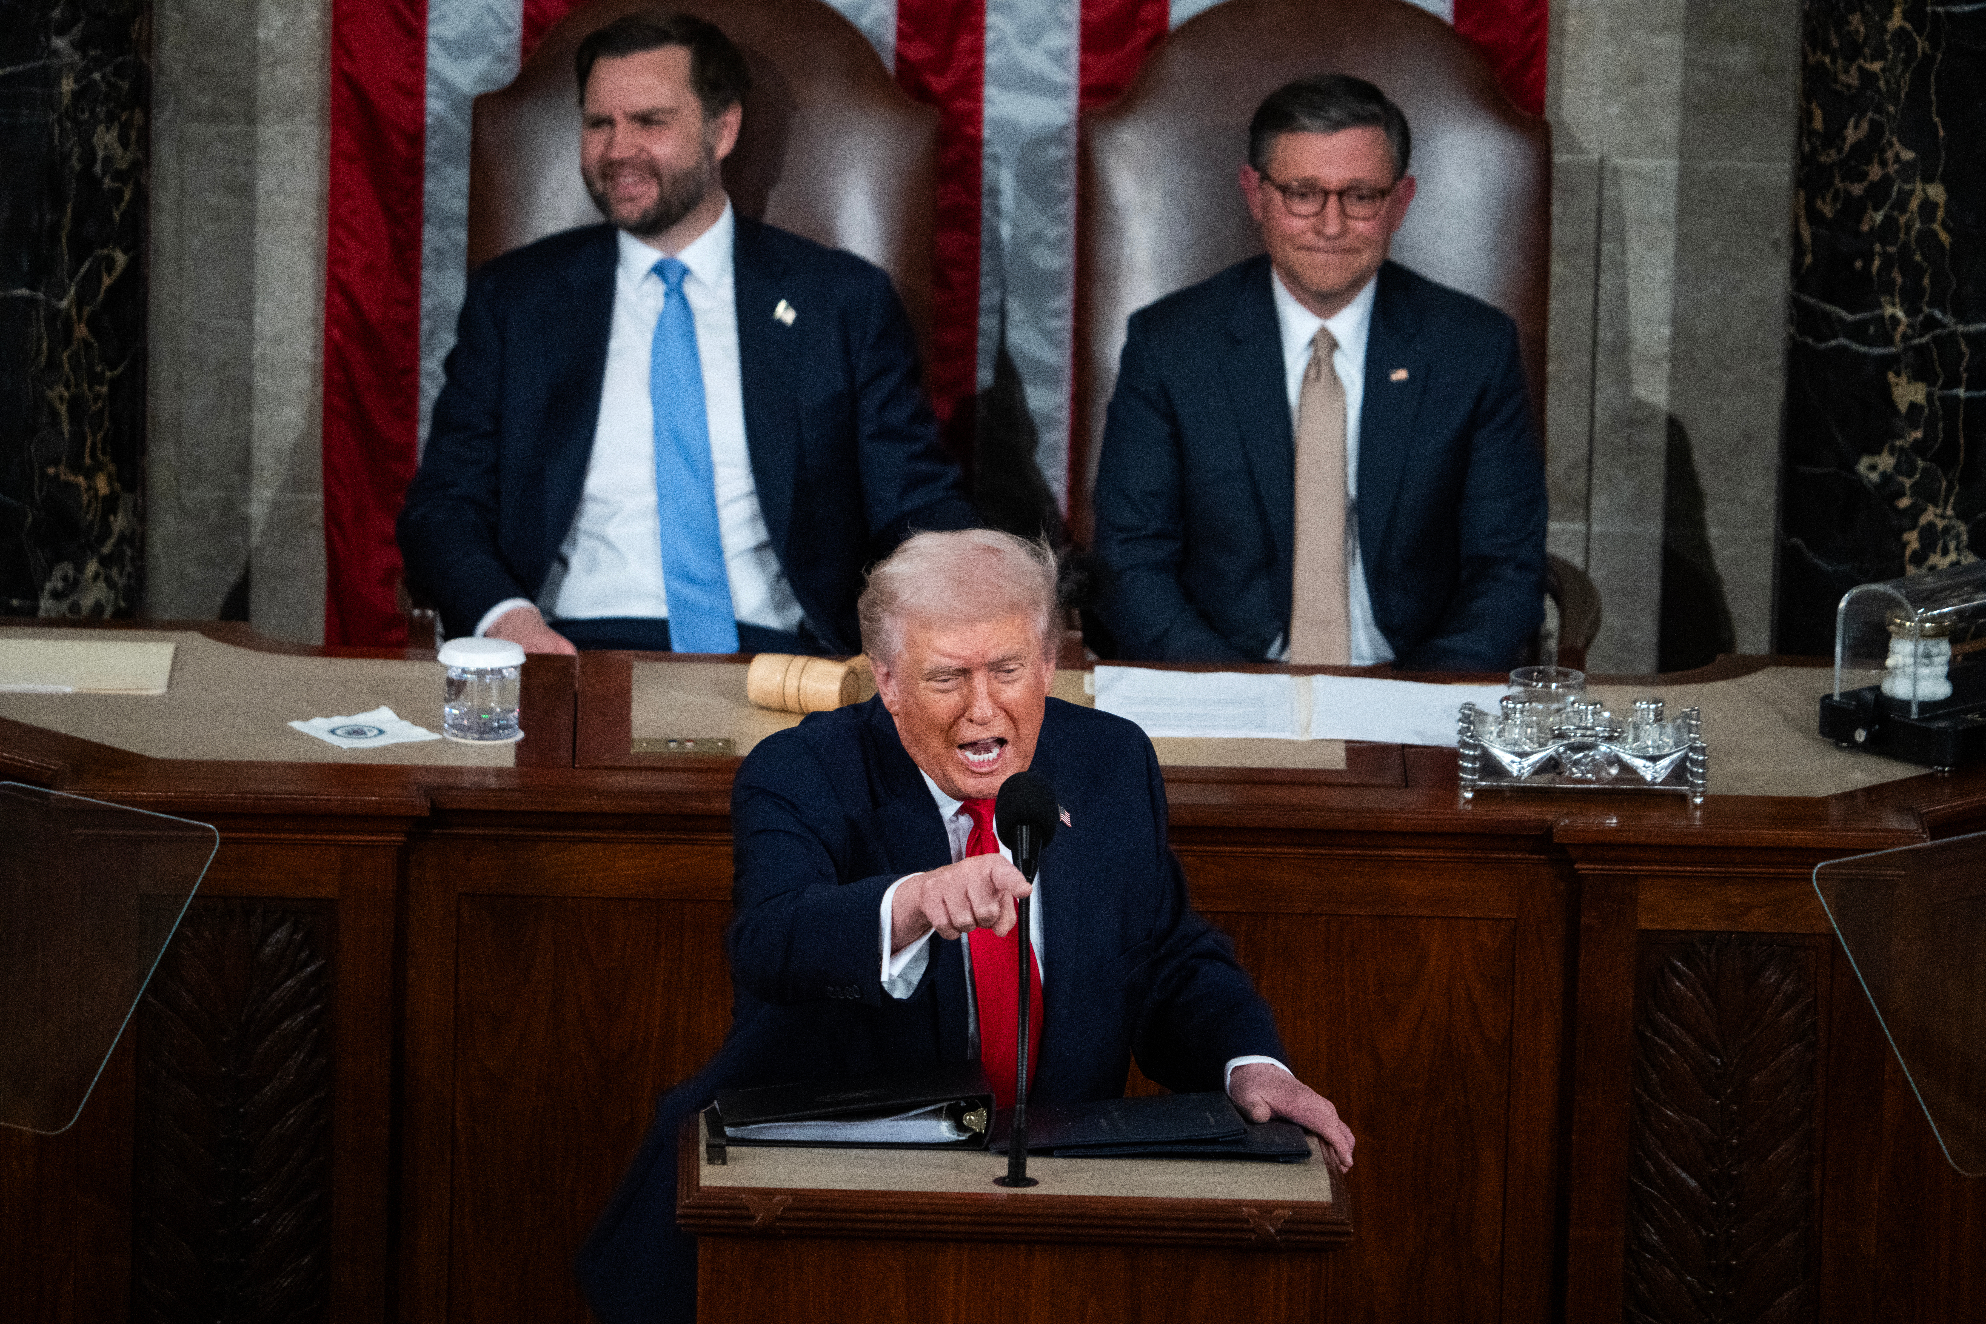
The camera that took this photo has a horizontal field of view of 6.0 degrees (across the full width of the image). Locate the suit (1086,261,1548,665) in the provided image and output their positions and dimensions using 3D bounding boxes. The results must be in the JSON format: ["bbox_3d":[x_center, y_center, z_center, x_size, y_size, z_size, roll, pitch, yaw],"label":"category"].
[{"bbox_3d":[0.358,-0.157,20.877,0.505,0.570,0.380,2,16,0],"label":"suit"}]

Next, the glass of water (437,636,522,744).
[{"bbox_3d":[-0.546,0.029,20.347,0.094,0.093,0.094,2,16,0],"label":"glass of water"}]

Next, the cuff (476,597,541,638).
[{"bbox_3d":[-0.529,-0.046,20.774,0.070,0.060,0.060,-9,19,-33],"label":"cuff"}]

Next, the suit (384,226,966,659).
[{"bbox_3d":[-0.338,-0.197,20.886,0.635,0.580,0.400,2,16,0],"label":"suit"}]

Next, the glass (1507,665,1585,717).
[{"bbox_3d":[0.593,0.056,20.378,0.085,0.086,0.085,2,16,0],"label":"glass"}]

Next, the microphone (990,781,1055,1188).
[{"bbox_3d":[0.032,0.313,18.792,0.062,0.427,0.068,2,16,0],"label":"microphone"}]

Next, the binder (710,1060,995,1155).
[{"bbox_3d":[-0.143,0.441,19.160,0.277,0.058,0.290,1,8,-2],"label":"binder"}]

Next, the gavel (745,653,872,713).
[{"bbox_3d":[-0.164,-0.003,20.560,0.120,0.060,0.260,9,17,24],"label":"gavel"}]

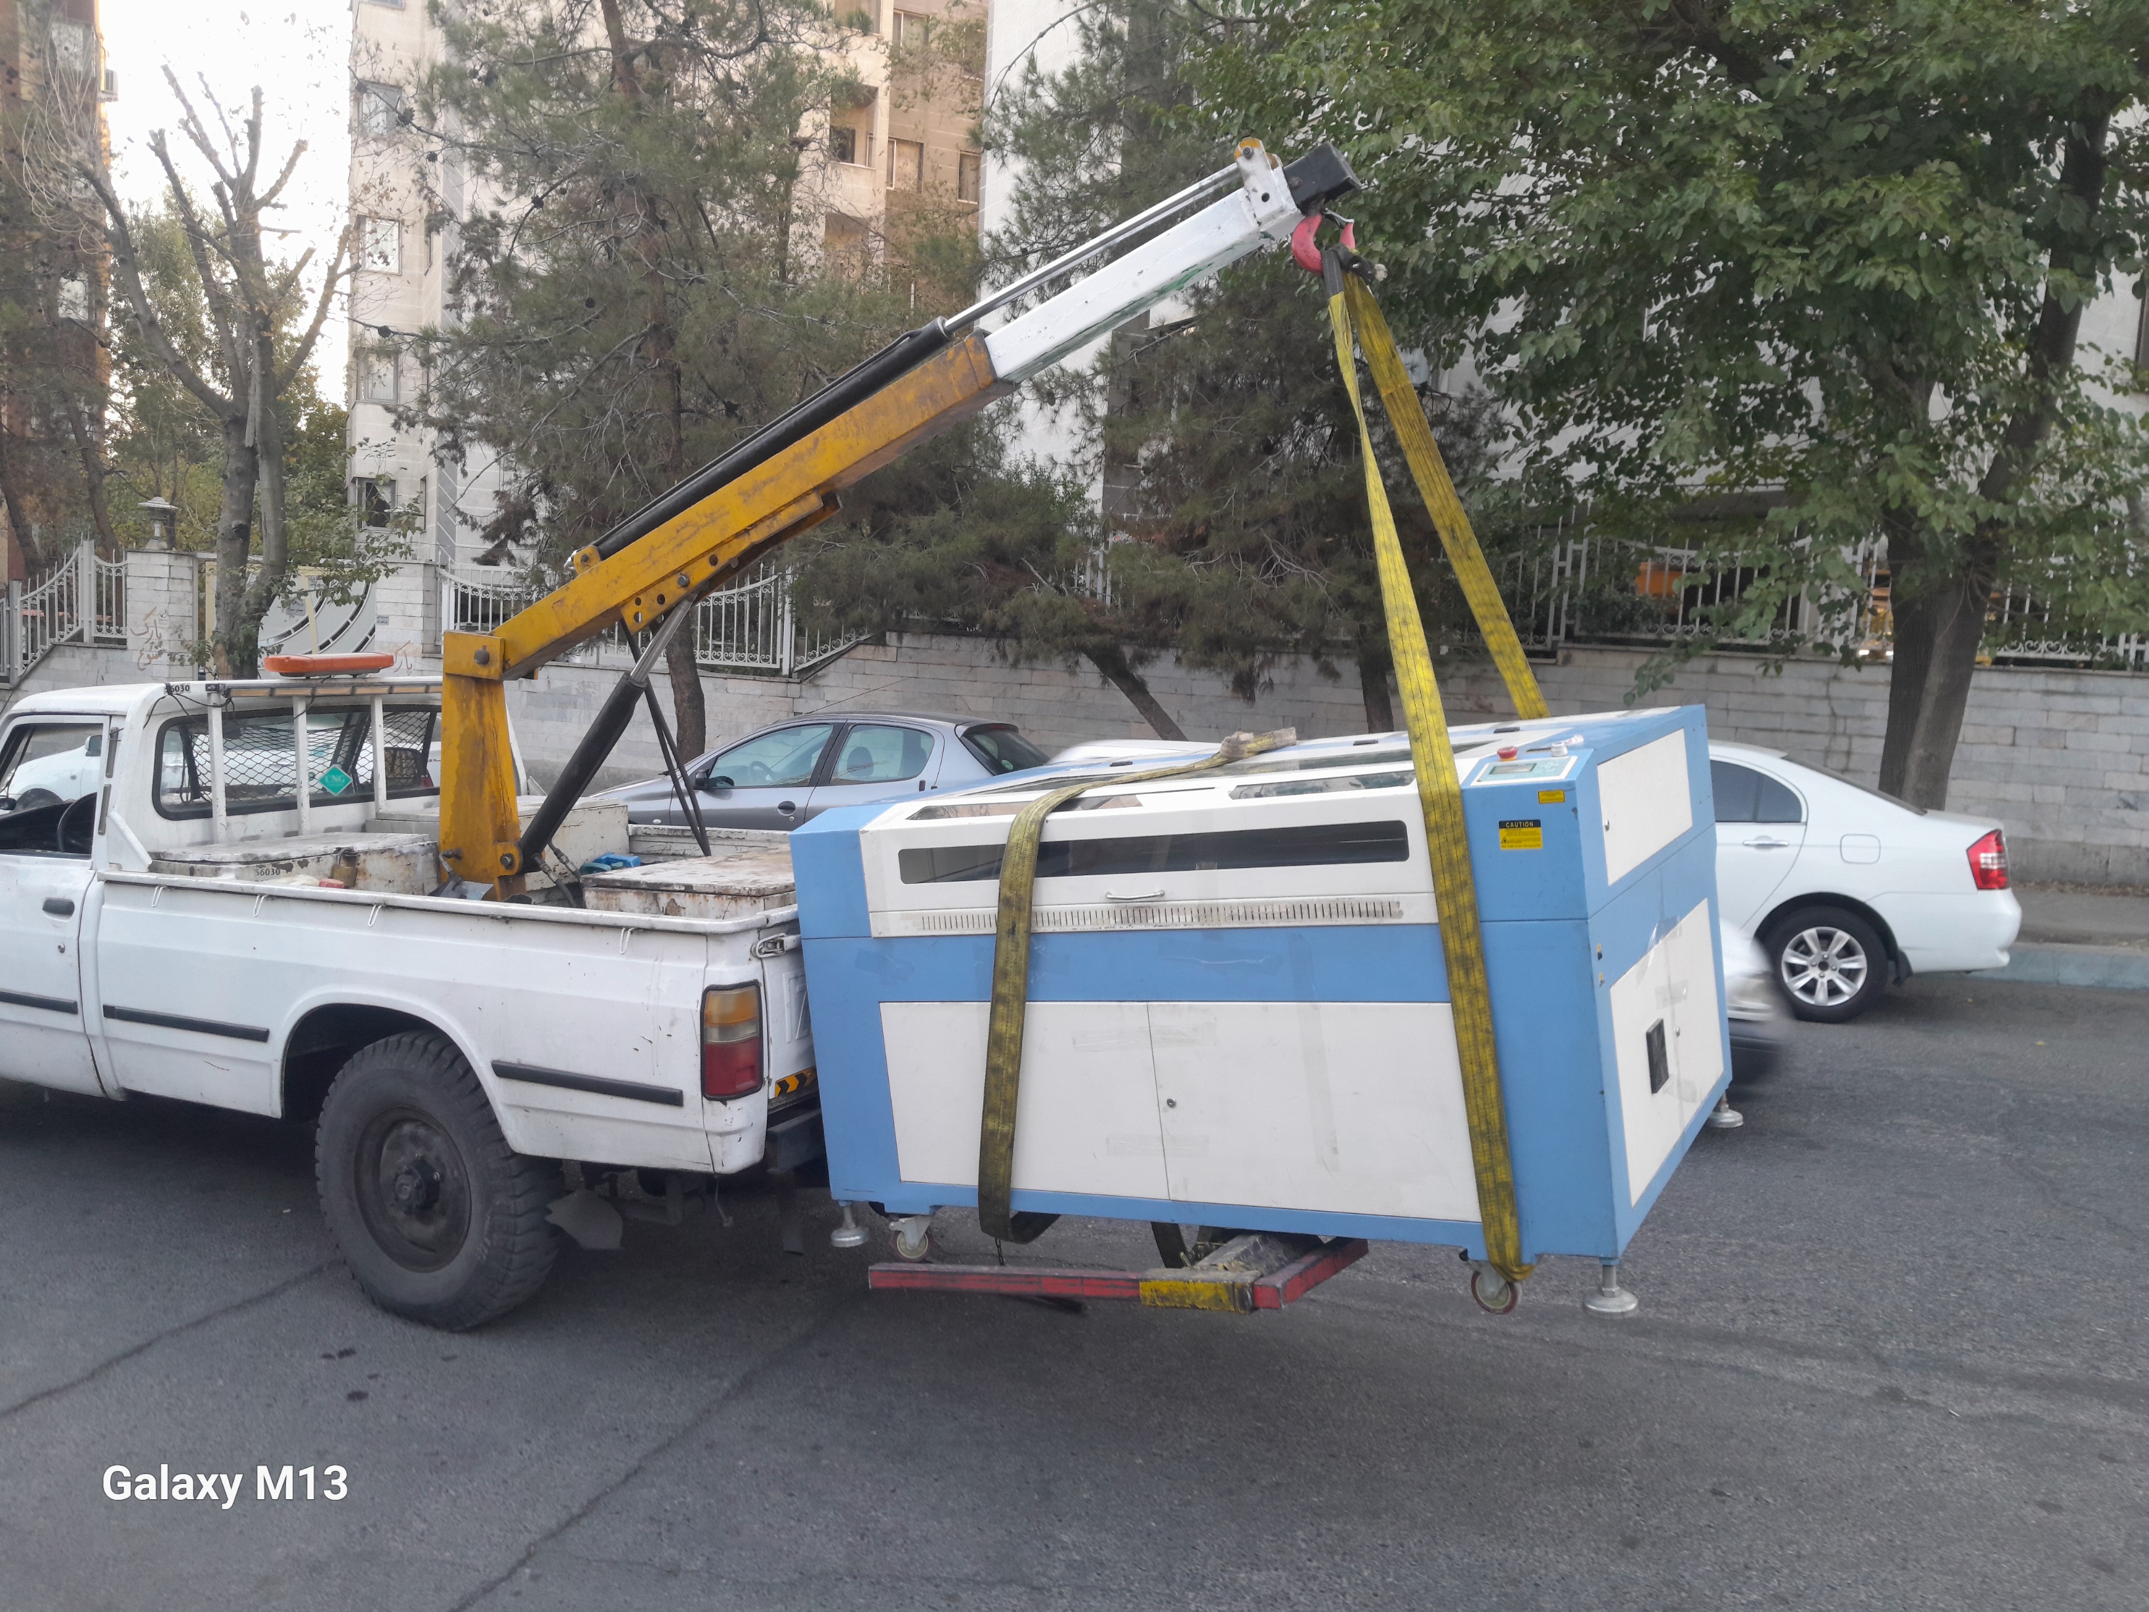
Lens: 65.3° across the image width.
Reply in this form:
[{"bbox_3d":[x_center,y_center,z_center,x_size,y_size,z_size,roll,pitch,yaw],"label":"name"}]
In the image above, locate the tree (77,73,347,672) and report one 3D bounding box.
[{"bbox_3d":[-8.166,-3.471,15.939,2.550,6.936,2.400,0,7,-27],"label":"tree"}]

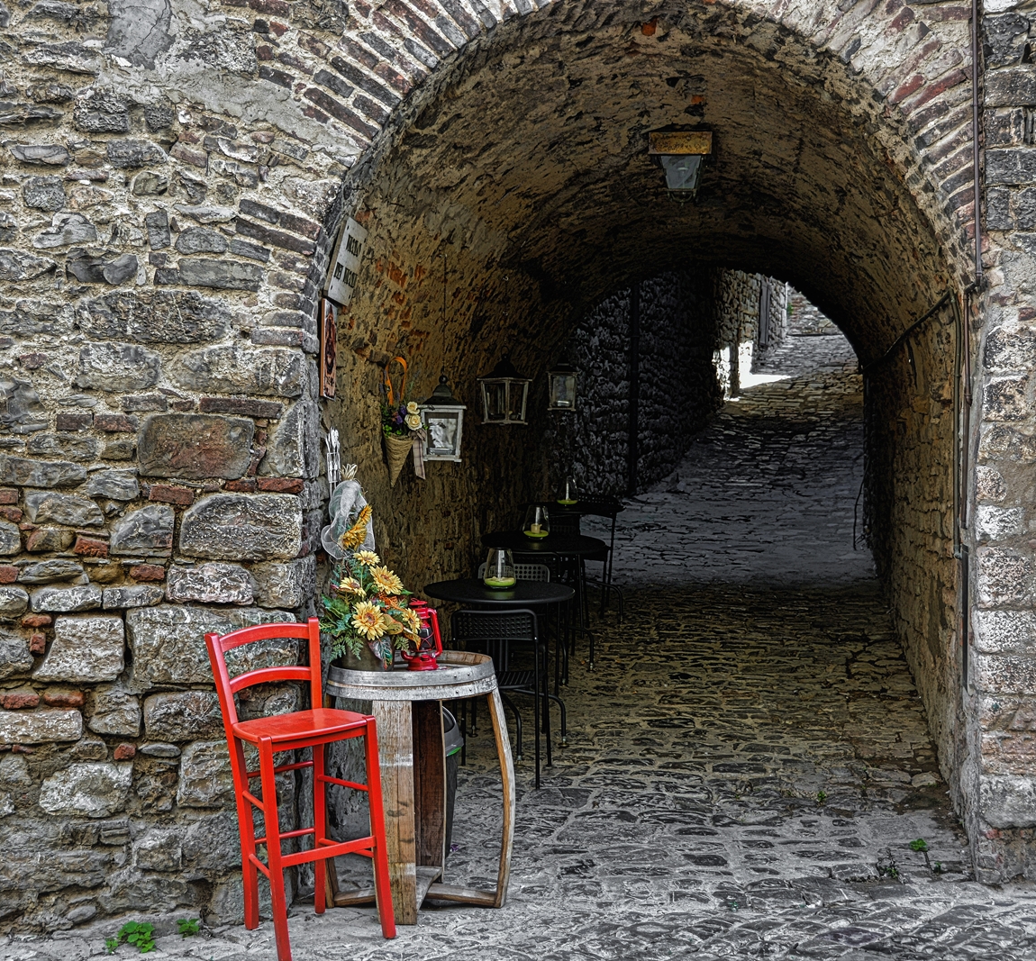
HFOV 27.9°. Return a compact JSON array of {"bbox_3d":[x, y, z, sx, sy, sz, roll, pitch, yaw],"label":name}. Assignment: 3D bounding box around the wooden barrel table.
[{"bbox_3d":[-0.355,1.057,7.300,0.680,0.860,0.680,1,2,0],"label":"wooden barrel table"}]

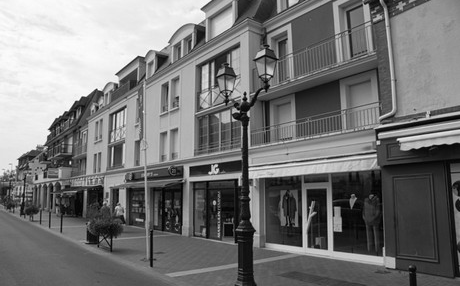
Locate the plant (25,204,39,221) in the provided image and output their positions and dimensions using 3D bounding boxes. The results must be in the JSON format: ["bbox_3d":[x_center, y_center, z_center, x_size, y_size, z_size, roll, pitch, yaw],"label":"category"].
[{"bbox_3d":[-16.145,5.684,27.958,1.000,1.380,1.300,7,-12,-39],"label":"plant"}]

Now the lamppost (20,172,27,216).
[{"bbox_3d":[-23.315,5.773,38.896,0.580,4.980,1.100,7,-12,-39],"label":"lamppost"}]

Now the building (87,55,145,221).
[{"bbox_3d":[-4.860,0.577,28.608,10.000,11.280,11.092,7,-11,-38],"label":"building"}]

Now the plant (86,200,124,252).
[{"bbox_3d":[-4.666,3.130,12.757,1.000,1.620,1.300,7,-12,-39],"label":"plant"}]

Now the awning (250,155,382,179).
[{"bbox_3d":[2.344,0.831,11.486,0.520,0.500,5.200,7,-12,-39],"label":"awning"}]

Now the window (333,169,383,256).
[{"bbox_3d":[3.711,2.018,10.052,0.150,2.388,1.673,7,-11,-38],"label":"window"}]

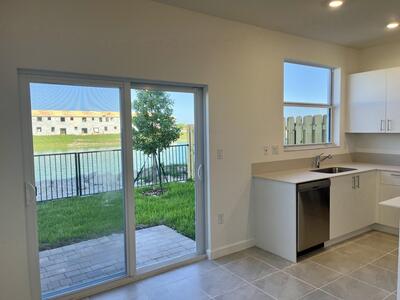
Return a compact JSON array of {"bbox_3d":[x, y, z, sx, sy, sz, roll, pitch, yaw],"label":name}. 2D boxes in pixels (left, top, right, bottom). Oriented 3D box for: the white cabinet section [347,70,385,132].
[{"bbox_3d":[2.704,-0.738,4.752,0.330,0.943,0.602,-4,5,-33],"label":"white cabinet section"}]

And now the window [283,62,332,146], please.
[{"bbox_3d":[1.618,-0.647,4.521,1.251,1.209,0.074,-3,4,-32],"label":"window"}]

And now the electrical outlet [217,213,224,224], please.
[{"bbox_3d":[0.251,0.815,3.553,0.075,0.118,0.010,-3,4,-32],"label":"electrical outlet"}]

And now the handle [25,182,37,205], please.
[{"bbox_3d":[-1.401,0.372,2.459,0.043,0.207,0.078,-3,4,-32],"label":"handle"}]

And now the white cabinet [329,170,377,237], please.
[{"bbox_3d":[1.881,0.687,4.202,1.051,0.777,0.599,-3,4,-32],"label":"white cabinet"}]

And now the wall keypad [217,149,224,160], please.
[{"bbox_3d":[0.238,0.058,3.507,0.075,0.118,0.020,-3,4,-32],"label":"wall keypad"}]

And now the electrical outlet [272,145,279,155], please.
[{"bbox_3d":[1.010,0.009,3.998,0.078,0.118,0.010,-3,4,-32],"label":"electrical outlet"}]

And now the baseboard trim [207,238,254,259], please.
[{"bbox_3d":[0.410,1.208,3.667,0.737,0.115,0.018,-3,4,-32],"label":"baseboard trim"}]

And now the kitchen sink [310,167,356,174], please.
[{"bbox_3d":[1.841,0.377,4.108,0.610,0.190,0.380,-3,4,-32],"label":"kitchen sink"}]

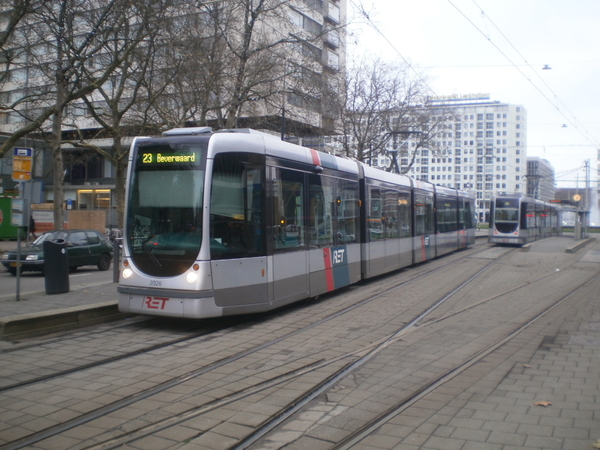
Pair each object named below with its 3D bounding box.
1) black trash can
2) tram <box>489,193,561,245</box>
[{"bbox_3d":[-4.839,0.825,12.400,0.470,1.040,0.470,-2,1,22],"label":"black trash can"},{"bbox_3d":[20.066,-0.399,53.743,2.400,3.400,31.200,1,1,27],"label":"tram"}]

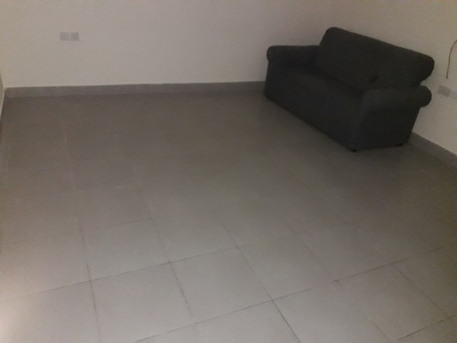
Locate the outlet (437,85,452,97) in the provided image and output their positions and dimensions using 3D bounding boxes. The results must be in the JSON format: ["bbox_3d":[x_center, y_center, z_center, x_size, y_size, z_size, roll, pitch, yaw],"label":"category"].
[{"bbox_3d":[1.923,-0.710,3.179,0.016,0.065,0.129,-8,32,-24],"label":"outlet"}]

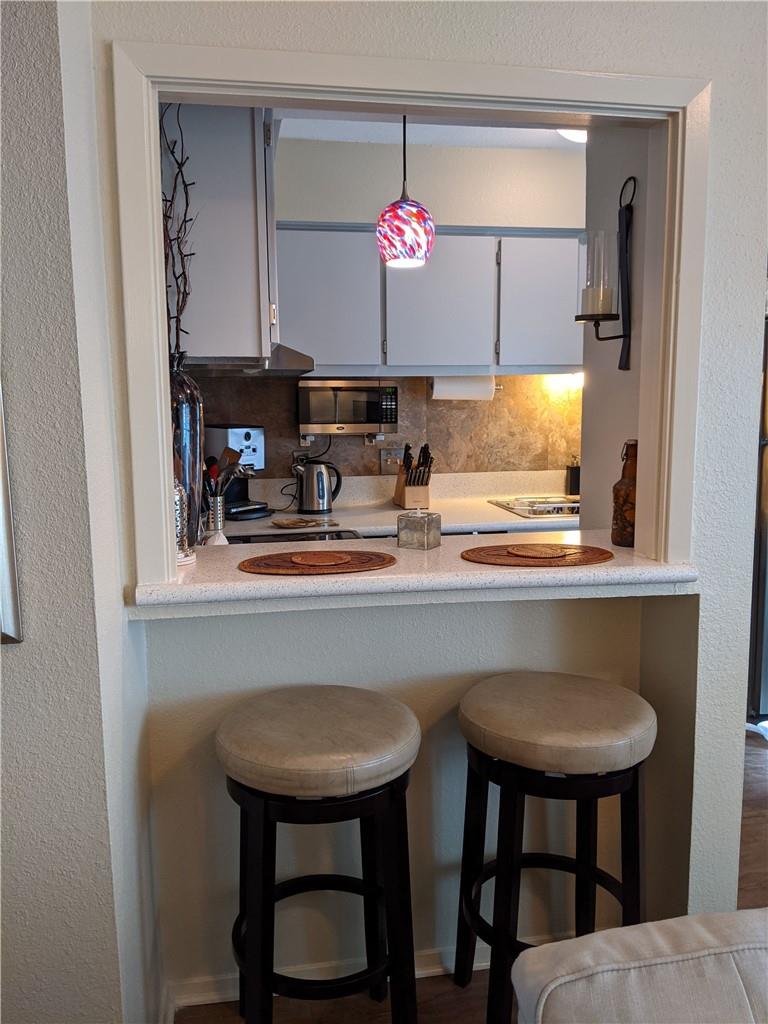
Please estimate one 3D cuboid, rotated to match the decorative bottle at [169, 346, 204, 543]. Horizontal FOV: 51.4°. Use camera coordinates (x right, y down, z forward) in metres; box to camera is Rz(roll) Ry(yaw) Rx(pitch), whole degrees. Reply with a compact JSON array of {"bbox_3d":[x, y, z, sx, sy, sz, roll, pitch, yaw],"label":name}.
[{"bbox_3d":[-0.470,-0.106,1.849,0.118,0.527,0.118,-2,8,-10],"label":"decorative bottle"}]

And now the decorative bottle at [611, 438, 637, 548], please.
[{"bbox_3d":[0.542,-0.044,1.748,0.075,0.232,0.075,-2,8,-10],"label":"decorative bottle"}]

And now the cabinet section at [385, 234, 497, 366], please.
[{"bbox_3d":[0.225,-0.939,3.630,0.498,0.555,0.320,-2,8,-10],"label":"cabinet section"}]

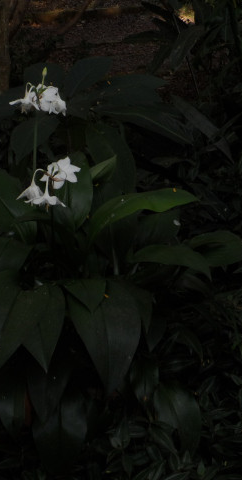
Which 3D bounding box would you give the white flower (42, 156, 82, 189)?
[{"bbox_3d":[-0.138,-0.157,2.660,0.088,0.066,0.070,-6,21,-16],"label":"white flower"}]

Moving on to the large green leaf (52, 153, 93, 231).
[{"bbox_3d":[-0.104,-0.105,2.490,0.090,0.165,0.060,0,18,0],"label":"large green leaf"}]

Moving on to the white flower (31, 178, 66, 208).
[{"bbox_3d":[-0.153,-0.098,2.390,0.078,0.065,0.070,0,18,0],"label":"white flower"}]

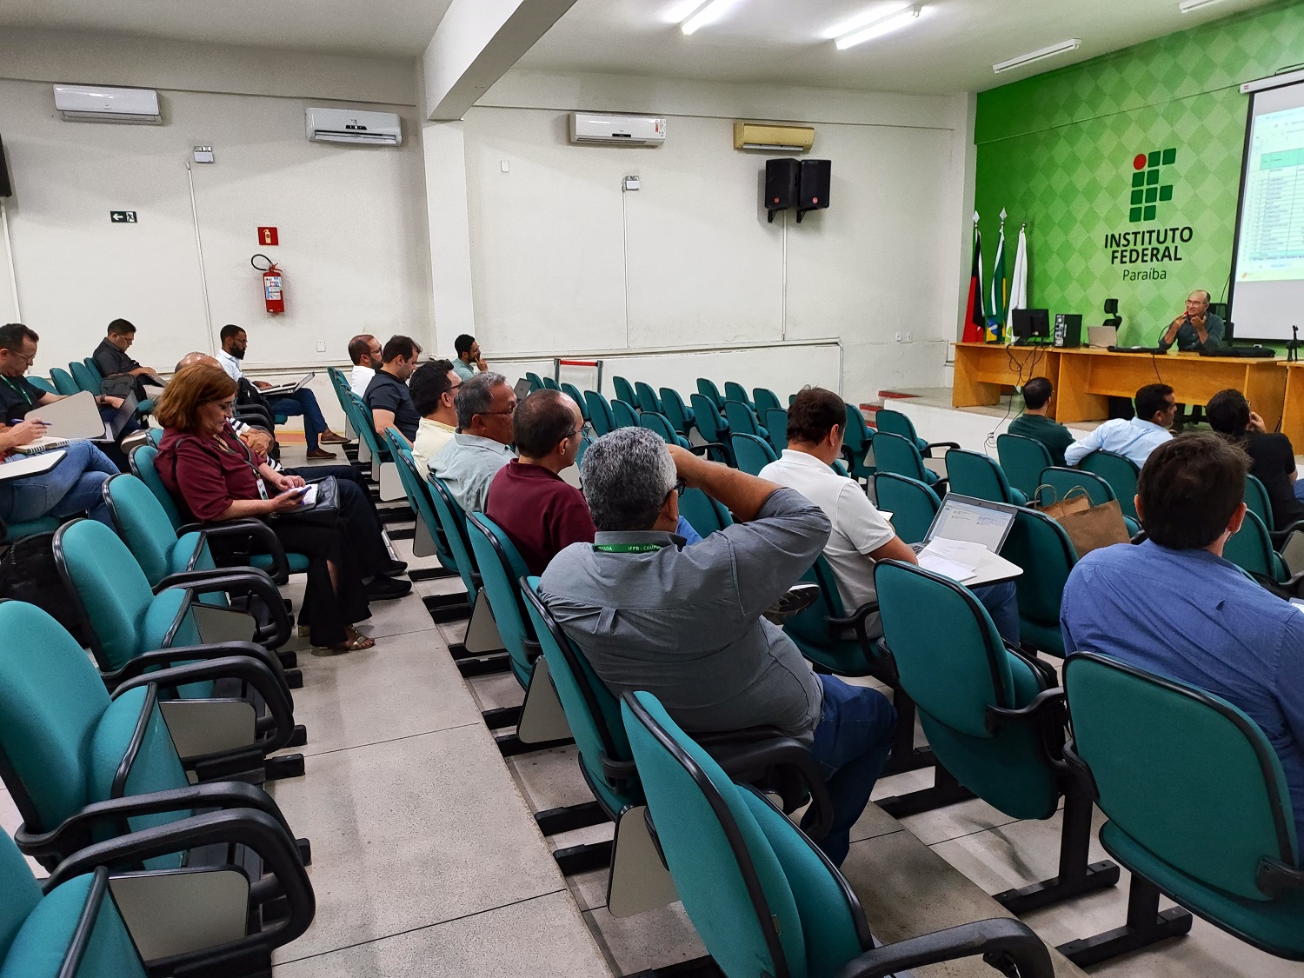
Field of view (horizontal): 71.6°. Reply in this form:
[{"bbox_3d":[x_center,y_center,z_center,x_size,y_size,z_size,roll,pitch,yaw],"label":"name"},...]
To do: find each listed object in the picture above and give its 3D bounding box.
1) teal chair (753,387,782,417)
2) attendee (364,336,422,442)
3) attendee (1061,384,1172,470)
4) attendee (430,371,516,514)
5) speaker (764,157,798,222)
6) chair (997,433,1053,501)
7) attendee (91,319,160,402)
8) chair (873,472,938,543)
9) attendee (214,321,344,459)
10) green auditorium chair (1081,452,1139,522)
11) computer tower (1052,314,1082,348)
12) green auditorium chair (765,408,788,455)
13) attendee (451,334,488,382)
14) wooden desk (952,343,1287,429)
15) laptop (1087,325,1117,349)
[{"bbox_3d":[1.341,-0.589,9.192,0.540,0.841,0.610,-6,13,-22],"label":"teal chair"},{"bbox_3d":[-1.452,-0.329,5.878,0.780,1.310,0.520,-6,13,-21],"label":"attendee"},{"bbox_3d":[3.116,-0.038,5.776,0.780,1.280,0.680,-5,12,-17],"label":"attendee"},{"bbox_3d":[-0.356,0.161,3.413,0.920,1.230,0.540,-7,13,-27],"label":"attendee"},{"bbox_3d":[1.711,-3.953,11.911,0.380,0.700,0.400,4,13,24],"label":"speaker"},{"bbox_3d":[2.753,0.028,6.376,0.560,0.920,0.650,-6,13,-22],"label":"chair"},{"bbox_3d":[-4.442,-0.857,7.942,0.780,1.250,0.520,-6,13,-22],"label":"attendee"},{"bbox_3d":[1.379,0.366,4.302,0.550,0.920,0.650,-6,13,-22],"label":"chair"},{"bbox_3d":[-3.287,-0.863,8.109,1.030,1.218,0.520,-6,13,-22],"label":"attendee"},{"bbox_3d":[2.975,0.217,5.491,0.570,0.860,0.660,-6,13,-22],"label":"green auditorium chair"},{"bbox_3d":[4.453,-1.690,9.673,0.310,0.360,0.150,-7,13,-27],"label":"computer tower"},{"bbox_3d":[1.247,-0.166,7.101,0.570,0.860,0.660,-6,13,-22],"label":"green auditorium chair"},{"bbox_3d":[-1.508,-0.888,8.806,0.900,1.237,0.520,-6,13,-22],"label":"attendee"},{"bbox_3d":[4.675,-1.064,9.419,0.780,0.760,3.760,-6,13,-22],"label":"wooden desk"},{"bbox_3d":[4.900,-1.627,9.758,0.250,0.240,0.355,-6,13,-21],"label":"laptop"}]

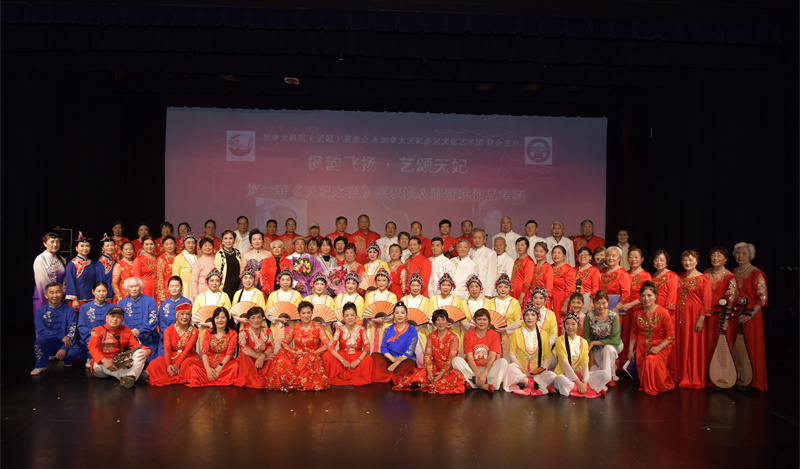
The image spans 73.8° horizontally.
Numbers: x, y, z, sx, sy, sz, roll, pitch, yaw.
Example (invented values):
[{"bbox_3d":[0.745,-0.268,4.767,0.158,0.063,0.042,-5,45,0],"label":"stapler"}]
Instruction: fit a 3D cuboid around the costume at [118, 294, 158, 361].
[{"bbox_3d":[-3.298,1.221,6.700,0.520,0.920,0.550,1,0,-18],"label":"costume"}]

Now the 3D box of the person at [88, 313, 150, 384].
[{"bbox_3d":[-3.222,1.263,6.159,0.680,0.790,0.660,1,0,-35],"label":"person"}]

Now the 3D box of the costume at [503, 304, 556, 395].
[{"bbox_3d":[1.482,1.292,6.100,0.600,0.920,0.620,1,0,10],"label":"costume"}]

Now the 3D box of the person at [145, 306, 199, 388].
[{"bbox_3d":[-2.616,1.246,6.172,0.640,0.840,0.620,1,0,-20],"label":"person"}]

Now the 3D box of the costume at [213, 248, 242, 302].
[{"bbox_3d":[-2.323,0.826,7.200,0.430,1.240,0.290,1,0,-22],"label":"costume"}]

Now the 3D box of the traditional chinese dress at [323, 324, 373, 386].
[{"bbox_3d":[-0.594,1.343,6.030,0.570,0.635,0.520,1,0,-3],"label":"traditional chinese dress"}]

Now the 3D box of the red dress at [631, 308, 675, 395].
[{"bbox_3d":[2.889,1.303,6.100,0.500,0.940,0.620,1,0,28],"label":"red dress"}]

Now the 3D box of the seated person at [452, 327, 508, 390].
[{"bbox_3d":[0.895,1.294,5.930,0.600,0.780,0.570,1,0,2],"label":"seated person"}]

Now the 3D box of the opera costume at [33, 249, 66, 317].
[{"bbox_3d":[-4.332,0.836,6.600,0.430,1.330,0.300,1,0,-22],"label":"opera costume"}]

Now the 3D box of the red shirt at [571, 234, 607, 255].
[{"bbox_3d":[2.704,0.344,7.650,0.460,0.660,0.270,1,0,11],"label":"red shirt"}]

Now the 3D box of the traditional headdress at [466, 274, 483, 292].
[{"bbox_3d":[0.901,0.590,6.450,0.200,0.210,0.200,1,0,5],"label":"traditional headdress"}]

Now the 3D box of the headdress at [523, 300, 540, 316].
[{"bbox_3d":[1.480,0.833,6.000,0.205,0.185,0.200,1,0,6],"label":"headdress"}]

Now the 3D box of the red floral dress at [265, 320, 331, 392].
[{"bbox_3d":[-1.151,1.336,6.016,0.740,0.700,0.620,1,0,-8],"label":"red floral dress"}]

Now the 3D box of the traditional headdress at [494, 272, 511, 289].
[{"bbox_3d":[1.240,0.556,6.450,0.200,0.200,0.200,1,0,5],"label":"traditional headdress"}]

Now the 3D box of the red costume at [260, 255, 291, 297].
[{"bbox_3d":[-1.638,0.590,7.100,0.440,0.640,0.300,1,0,-10],"label":"red costume"}]

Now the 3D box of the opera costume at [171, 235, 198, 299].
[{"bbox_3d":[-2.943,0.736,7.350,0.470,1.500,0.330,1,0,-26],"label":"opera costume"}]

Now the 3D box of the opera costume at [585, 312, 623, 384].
[{"bbox_3d":[2.435,1.346,6.380,0.460,0.840,0.550,1,0,25],"label":"opera costume"}]

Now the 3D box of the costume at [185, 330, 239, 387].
[{"bbox_3d":[-2.107,1.326,5.960,0.560,0.620,0.520,1,0,-7],"label":"costume"}]

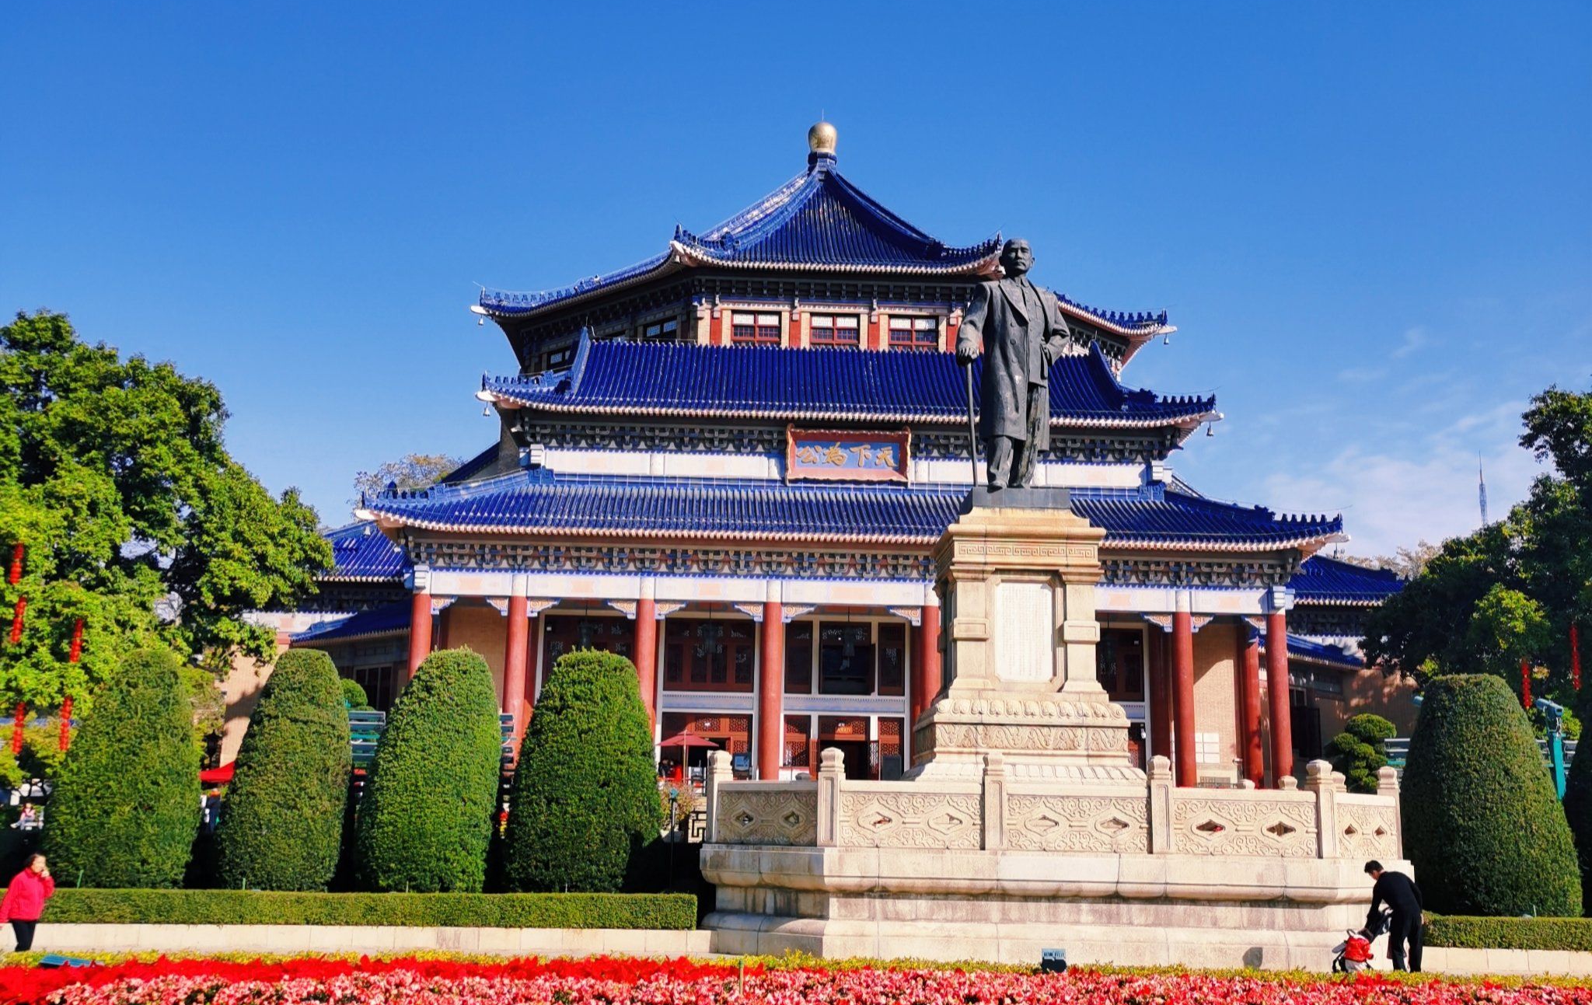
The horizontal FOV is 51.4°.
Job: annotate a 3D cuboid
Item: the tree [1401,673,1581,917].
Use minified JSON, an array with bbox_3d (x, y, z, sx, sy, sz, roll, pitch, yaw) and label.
[{"bbox_3d":[10.879,4.708,25.844,2.871,4.006,2.871,2,-11,-2],"label":"tree"}]

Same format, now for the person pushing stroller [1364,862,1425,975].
[{"bbox_3d":[7.742,5.407,21.409,0.780,1.538,0.500,0,-11,8],"label":"person pushing stroller"}]

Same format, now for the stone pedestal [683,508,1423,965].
[{"bbox_3d":[3.750,3.538,27.808,10.306,7.530,10.306,2,-11,-2],"label":"stone pedestal"}]

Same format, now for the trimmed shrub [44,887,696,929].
[{"bbox_3d":[-5.946,5.774,23.562,9.042,0.462,0.750,3,-11,-9],"label":"trimmed shrub"}]

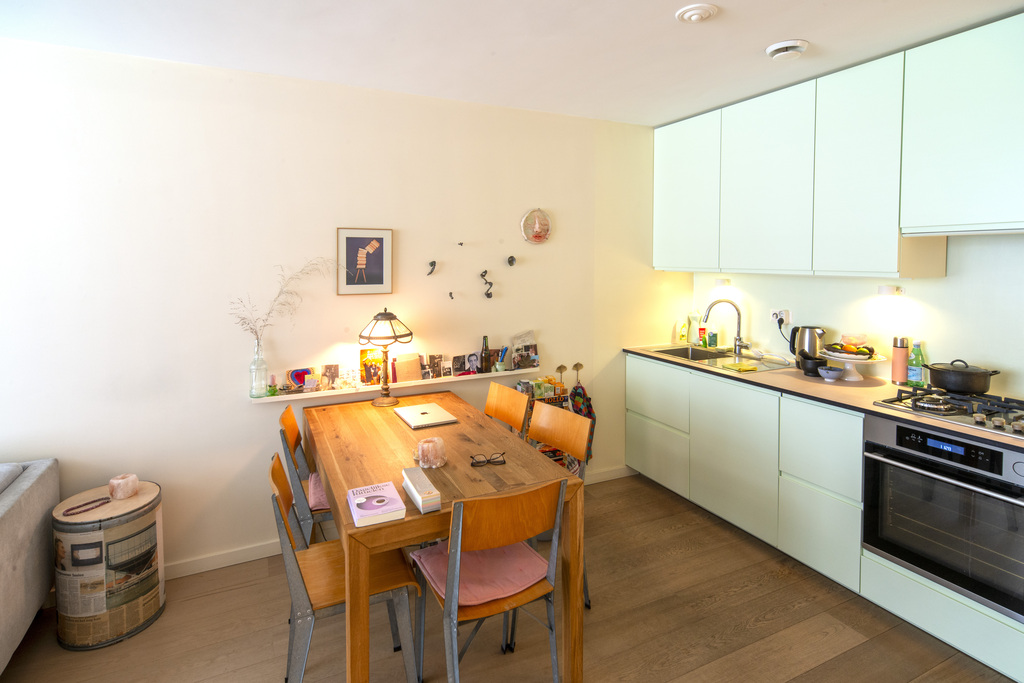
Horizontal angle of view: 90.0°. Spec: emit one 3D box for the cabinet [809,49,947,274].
[{"bbox_3d":[1.884,-0.841,2.622,0.394,1.007,0.407,-5,9,-25],"label":"cabinet"}]

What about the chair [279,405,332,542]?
[{"bbox_3d":[-0.878,0.761,2.474,0.490,0.855,0.400,-4,8,-26],"label":"chair"}]

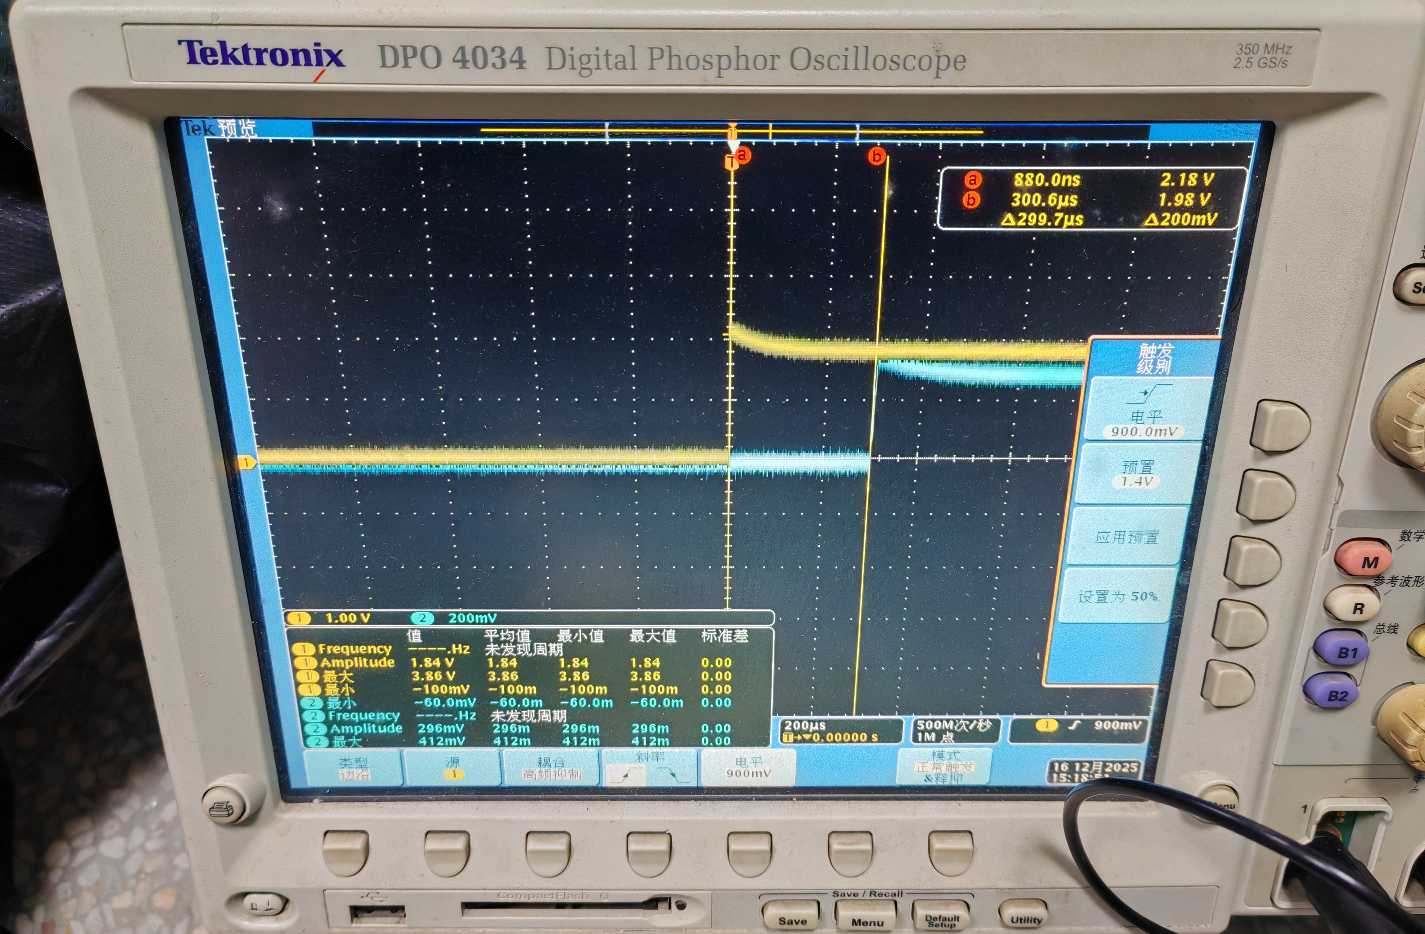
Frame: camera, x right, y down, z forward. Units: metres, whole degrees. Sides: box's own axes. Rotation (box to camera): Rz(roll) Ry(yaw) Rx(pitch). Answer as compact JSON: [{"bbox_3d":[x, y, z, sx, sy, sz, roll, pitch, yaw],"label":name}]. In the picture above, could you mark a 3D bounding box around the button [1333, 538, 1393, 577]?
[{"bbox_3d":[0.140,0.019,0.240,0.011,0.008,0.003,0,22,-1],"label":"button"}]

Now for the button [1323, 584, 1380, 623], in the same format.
[{"bbox_3d":[0.141,0.030,0.244,0.012,0.008,0.003,0,22,-1],"label":"button"}]

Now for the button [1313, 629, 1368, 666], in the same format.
[{"bbox_3d":[0.141,0.041,0.249,0.012,0.008,0.003,0,22,-1],"label":"button"}]

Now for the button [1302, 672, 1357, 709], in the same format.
[{"bbox_3d":[0.141,0.051,0.253,0.012,0.008,0.003,0,22,-1],"label":"button"}]

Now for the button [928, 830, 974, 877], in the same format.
[{"bbox_3d":[0.057,0.093,0.267,0.010,0.009,0.005,0,22,-1],"label":"button"}]

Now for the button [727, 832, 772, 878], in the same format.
[{"bbox_3d":[0.009,0.093,0.267,0.010,0.009,0.005,0,22,-1],"label":"button"}]

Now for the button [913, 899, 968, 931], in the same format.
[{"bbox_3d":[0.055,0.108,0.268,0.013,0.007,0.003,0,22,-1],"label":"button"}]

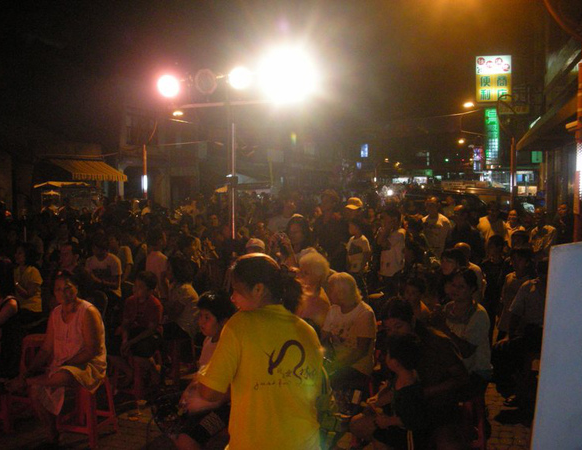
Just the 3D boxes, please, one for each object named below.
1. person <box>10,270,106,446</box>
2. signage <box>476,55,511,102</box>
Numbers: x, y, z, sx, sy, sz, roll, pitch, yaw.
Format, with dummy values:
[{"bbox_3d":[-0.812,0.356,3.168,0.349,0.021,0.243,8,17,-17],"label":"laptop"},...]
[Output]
[{"bbox_3d":[-1.675,0.926,4.325,0.740,1.230,0.520,-2,4,-38],"label":"person"},{"bbox_3d":[7.027,-5.082,20.778,1.250,1.670,0.300,1,3,12],"label":"signage"}]

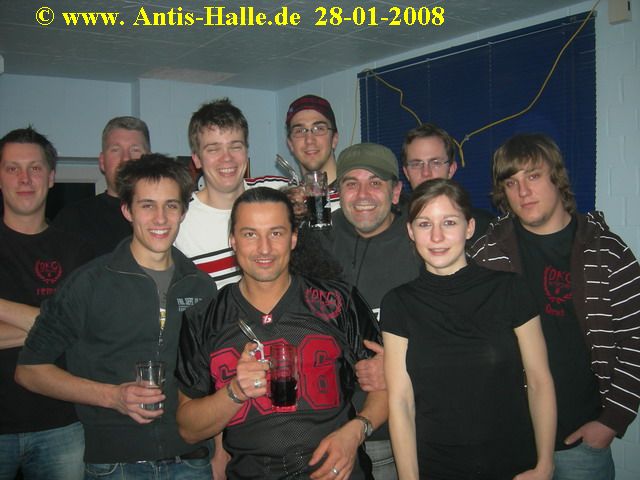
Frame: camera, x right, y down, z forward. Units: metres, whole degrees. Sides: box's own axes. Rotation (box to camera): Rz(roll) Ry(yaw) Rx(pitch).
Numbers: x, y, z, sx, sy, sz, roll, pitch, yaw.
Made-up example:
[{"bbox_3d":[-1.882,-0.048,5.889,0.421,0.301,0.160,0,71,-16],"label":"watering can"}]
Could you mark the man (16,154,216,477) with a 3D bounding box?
[{"bbox_3d":[-0.495,0.655,1.900,0.570,1.790,0.400,-3,5,-24],"label":"man"}]

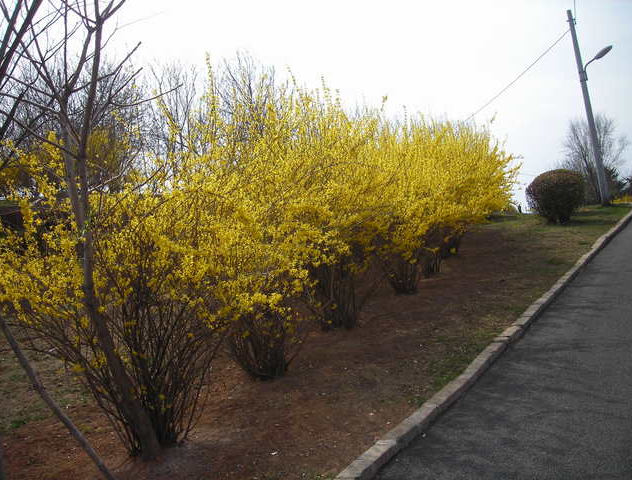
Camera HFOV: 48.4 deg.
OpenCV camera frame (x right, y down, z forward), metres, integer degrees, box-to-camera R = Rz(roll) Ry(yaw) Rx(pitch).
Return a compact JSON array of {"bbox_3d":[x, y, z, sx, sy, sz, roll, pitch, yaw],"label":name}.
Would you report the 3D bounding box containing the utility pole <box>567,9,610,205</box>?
[{"bbox_3d":[8.588,-4.085,20.995,1.200,5.990,0.300,-10,0,26],"label":"utility pole"}]

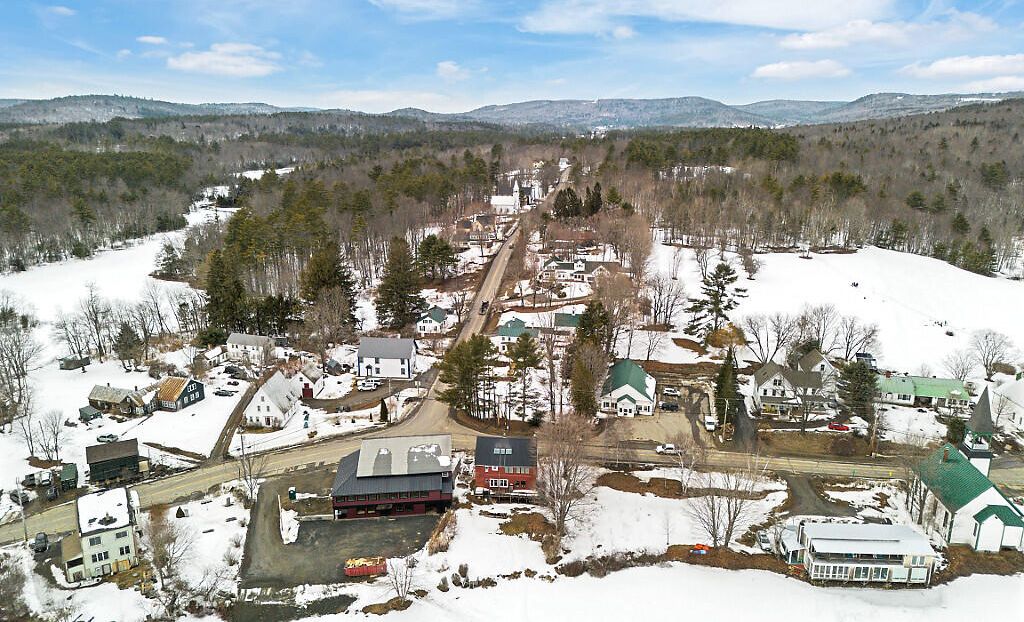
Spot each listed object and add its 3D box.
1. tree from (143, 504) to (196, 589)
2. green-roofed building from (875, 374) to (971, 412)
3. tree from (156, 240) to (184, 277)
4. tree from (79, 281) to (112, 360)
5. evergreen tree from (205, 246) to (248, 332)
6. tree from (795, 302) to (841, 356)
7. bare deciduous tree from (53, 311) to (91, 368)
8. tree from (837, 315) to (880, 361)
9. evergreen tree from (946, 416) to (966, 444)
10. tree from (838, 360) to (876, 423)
[{"bbox_3d":[-54.570,37.720,113.130,8.600,15.250,8.170,0,14,0],"label":"tree"},{"bbox_3d":[105.700,20.249,185.824,22.600,6.200,9.800,3,14,10],"label":"green-roofed building"},{"bbox_3d":[-167.115,-25.241,345.414,11.500,18.210,11.500,-6,15,-25],"label":"tree"},{"bbox_3d":[-128.302,3.389,218.642,8.500,24.200,8.500,-8,16,-30],"label":"tree"},{"bbox_3d":[-97.187,-6.549,240.848,13.000,30.289,12.500,0,15,0],"label":"evergreen tree"},{"bbox_3d":[87.680,6.550,203.580,12.590,17.960,12.590,0,15,0],"label":"tree"},{"bbox_3d":[-130.780,8.850,210.800,11.280,17.950,10.720,0,14,0],"label":"bare deciduous tree"},{"bbox_3d":[103.940,8.209,212.367,13.000,14.214,11.500,0,15,0],"label":"tree"},{"bbox_3d":[100.703,27.114,160.322,4.100,7.040,4.100,10,17,33],"label":"evergreen tree"},{"bbox_3d":[82.760,19.120,170.070,9.100,15.770,8.650,0,14,0],"label":"tree"}]

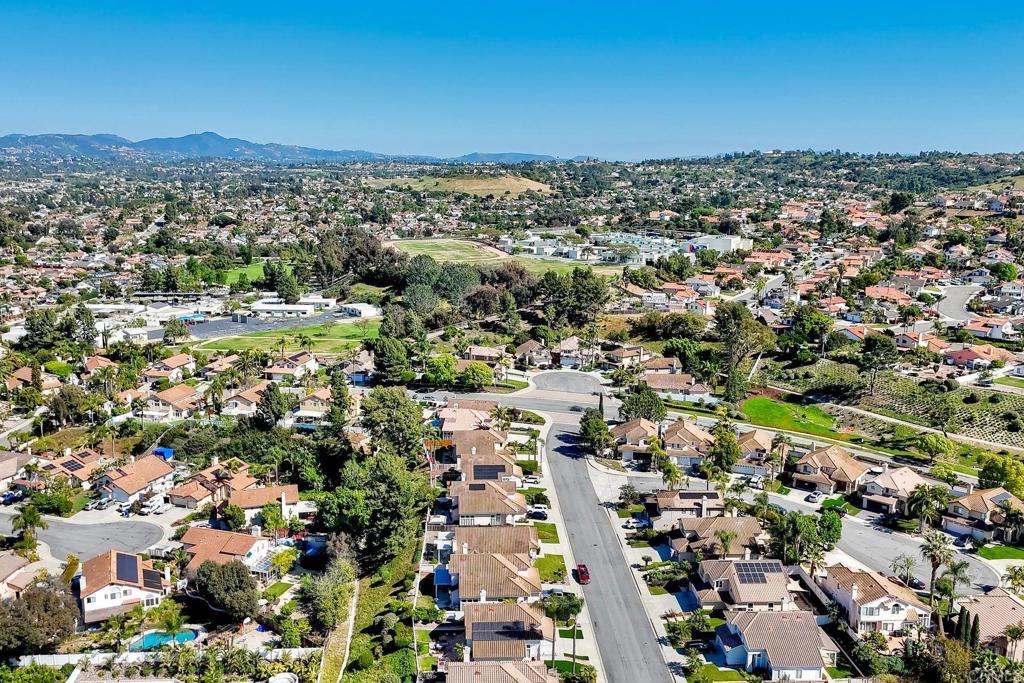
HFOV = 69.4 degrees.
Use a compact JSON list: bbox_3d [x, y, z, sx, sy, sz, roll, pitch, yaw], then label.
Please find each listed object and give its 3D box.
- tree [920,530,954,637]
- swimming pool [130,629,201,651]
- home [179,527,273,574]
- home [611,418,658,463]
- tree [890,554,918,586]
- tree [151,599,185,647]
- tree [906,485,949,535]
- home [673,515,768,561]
[{"bbox_3d":[67.020,37.530,117.950,5.400,16.200,5.400,0,14,0],"label":"tree"},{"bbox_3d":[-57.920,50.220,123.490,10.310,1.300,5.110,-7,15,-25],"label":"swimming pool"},{"bbox_3d":[-59.000,42.150,147.460,17.200,7.000,13.200,3,14,14],"label":"home"},{"bbox_3d":[36.350,28.670,219.040,13.400,7.600,16.400,3,14,12],"label":"home"},{"bbox_3d":[68.330,40.030,128.640,4.700,6.200,4.700,0,14,0],"label":"tree"},{"bbox_3d":[-60.380,50.340,131.700,5.600,8.700,5.600,0,14,0],"label":"tree"},{"bbox_3d":[92.270,36.970,163.290,7.600,11.200,7.000,0,14,0],"label":"tree"},{"bbox_3d":[38.000,36.730,135.680,15.700,8.200,12.400,-1,14,-2],"label":"home"}]

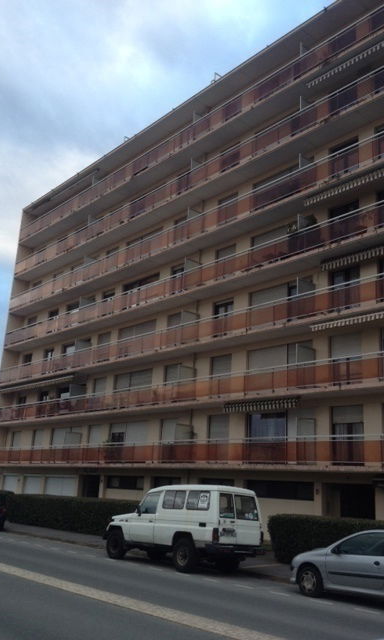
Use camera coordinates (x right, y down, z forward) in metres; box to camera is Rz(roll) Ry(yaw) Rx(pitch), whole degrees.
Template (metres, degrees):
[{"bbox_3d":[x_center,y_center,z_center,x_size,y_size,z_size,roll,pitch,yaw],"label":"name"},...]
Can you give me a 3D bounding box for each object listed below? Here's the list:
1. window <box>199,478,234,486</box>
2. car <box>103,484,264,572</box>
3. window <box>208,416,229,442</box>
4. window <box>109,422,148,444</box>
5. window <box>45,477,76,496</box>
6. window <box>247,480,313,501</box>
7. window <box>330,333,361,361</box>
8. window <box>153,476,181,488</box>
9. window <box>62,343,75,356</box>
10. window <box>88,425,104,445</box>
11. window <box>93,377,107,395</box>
[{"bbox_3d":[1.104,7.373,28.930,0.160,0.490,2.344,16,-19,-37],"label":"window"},{"bbox_3d":[-0.382,5.560,17.601,1.760,2.109,4.980,16,-20,-38],"label":"car"},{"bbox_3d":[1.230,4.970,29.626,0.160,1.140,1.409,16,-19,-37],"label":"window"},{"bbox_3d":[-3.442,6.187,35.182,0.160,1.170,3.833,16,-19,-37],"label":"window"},{"bbox_3d":[-8.022,10.177,39.630,0.160,1.230,3.923,16,-19,-37],"label":"window"},{"bbox_3d":[3.453,6.858,26.102,0.160,0.660,3.801,16,-19,-37],"label":"window"},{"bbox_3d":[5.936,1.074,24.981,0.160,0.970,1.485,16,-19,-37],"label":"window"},{"bbox_3d":[-1.250,8.012,31.720,0.160,0.580,2.242,16,-19,-37],"label":"window"},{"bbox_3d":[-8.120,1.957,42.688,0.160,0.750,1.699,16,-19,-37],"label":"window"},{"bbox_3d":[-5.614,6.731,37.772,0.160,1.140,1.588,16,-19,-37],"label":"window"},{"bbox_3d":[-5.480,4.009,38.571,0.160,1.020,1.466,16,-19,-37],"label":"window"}]

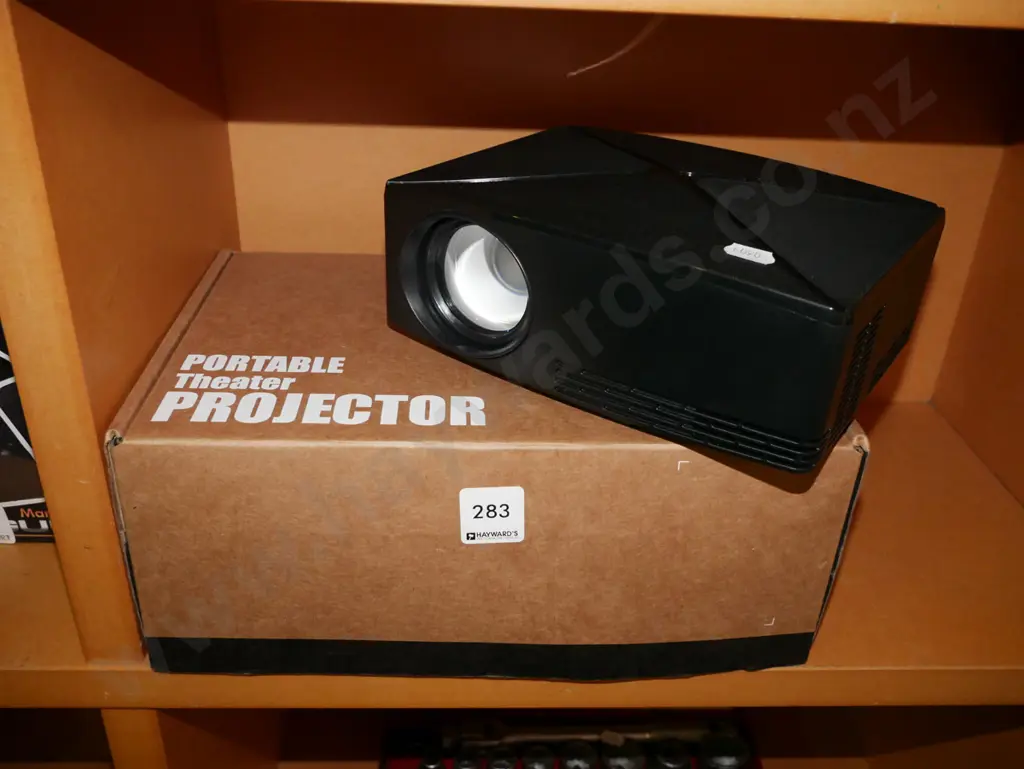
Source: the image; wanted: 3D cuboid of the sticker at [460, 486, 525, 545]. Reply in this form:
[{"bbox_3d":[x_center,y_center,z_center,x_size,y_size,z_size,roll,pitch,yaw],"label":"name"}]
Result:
[{"bbox_3d":[-0.008,0.057,0.386,0.028,0.030,0.001,-2,29,-4],"label":"sticker"}]

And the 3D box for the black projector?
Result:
[{"bbox_3d":[0.072,-0.055,0.439,0.220,0.075,0.154,20,32,29],"label":"black projector"}]

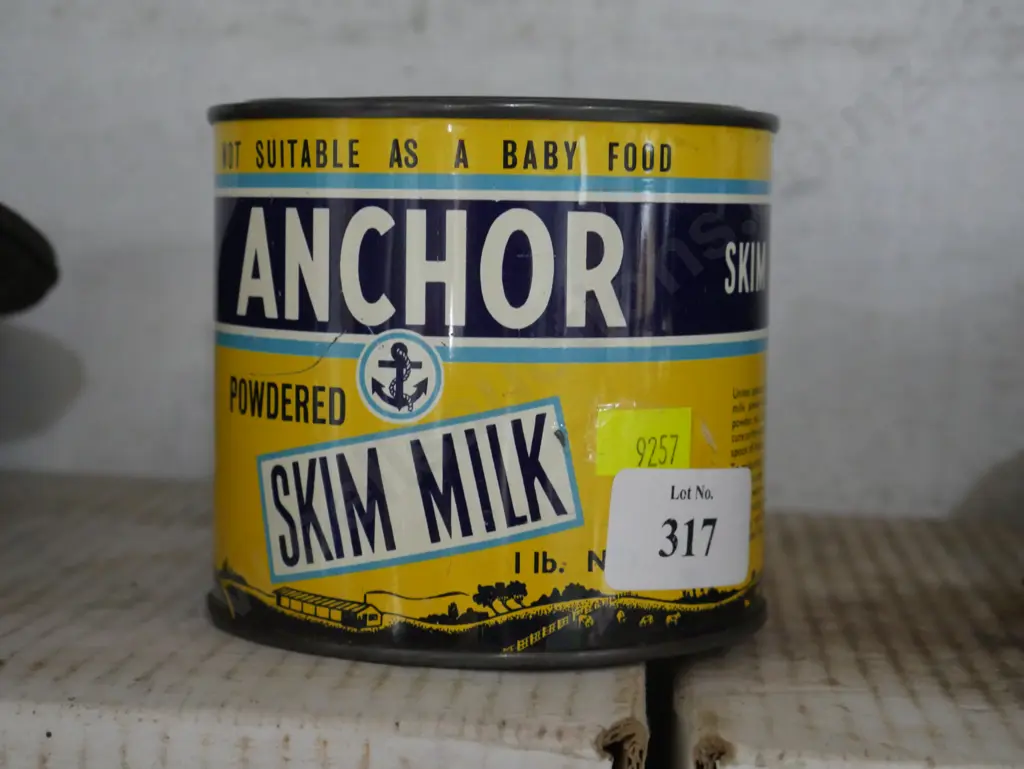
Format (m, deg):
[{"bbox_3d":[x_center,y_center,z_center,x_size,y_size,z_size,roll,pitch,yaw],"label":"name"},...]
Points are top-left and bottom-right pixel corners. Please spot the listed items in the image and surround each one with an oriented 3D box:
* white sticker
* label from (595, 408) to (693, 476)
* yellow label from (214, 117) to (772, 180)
[{"bbox_3d":[0.031,0.026,0.367,0.038,0.021,0.004,2,3,-45],"label":"white sticker"},{"bbox_3d":[0.023,0.010,0.357,0.020,0.011,0.001,-1,5,-31],"label":"label"},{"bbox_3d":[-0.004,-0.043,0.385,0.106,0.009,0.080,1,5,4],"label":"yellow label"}]

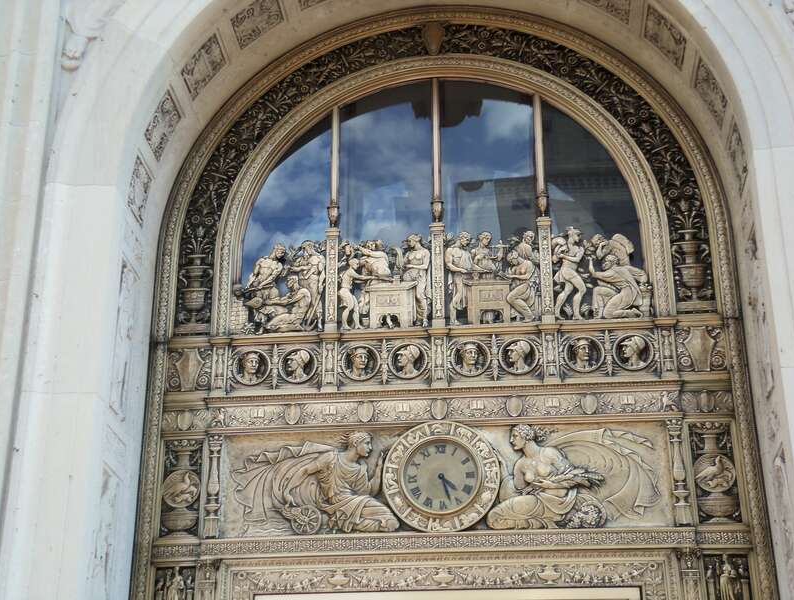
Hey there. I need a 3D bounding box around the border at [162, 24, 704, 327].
[{"bbox_3d":[0.366,-1.230,12.871,4.630,3.180,0.220,-3,-26,5],"label":"border"}]

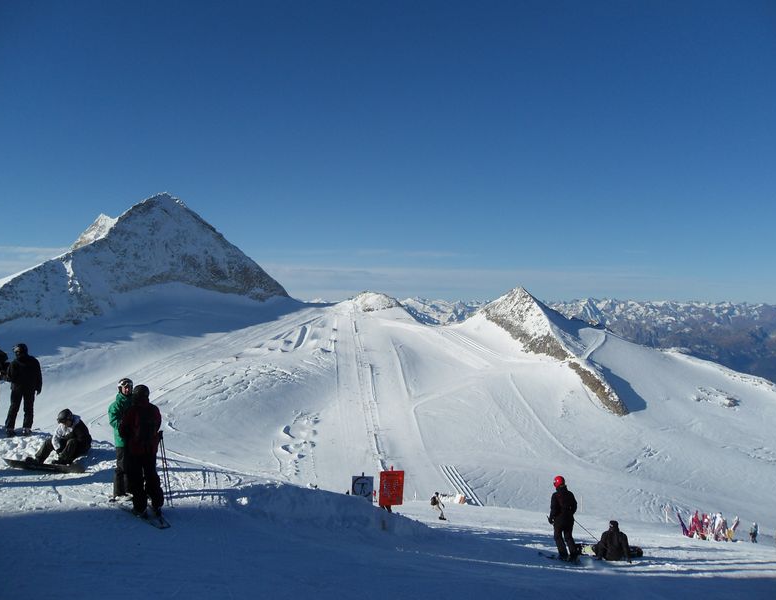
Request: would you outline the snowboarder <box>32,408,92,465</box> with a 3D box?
[{"bbox_3d":[-5.835,2.447,14.500,1.000,1.000,0.720,0,0,-37],"label":"snowboarder"}]

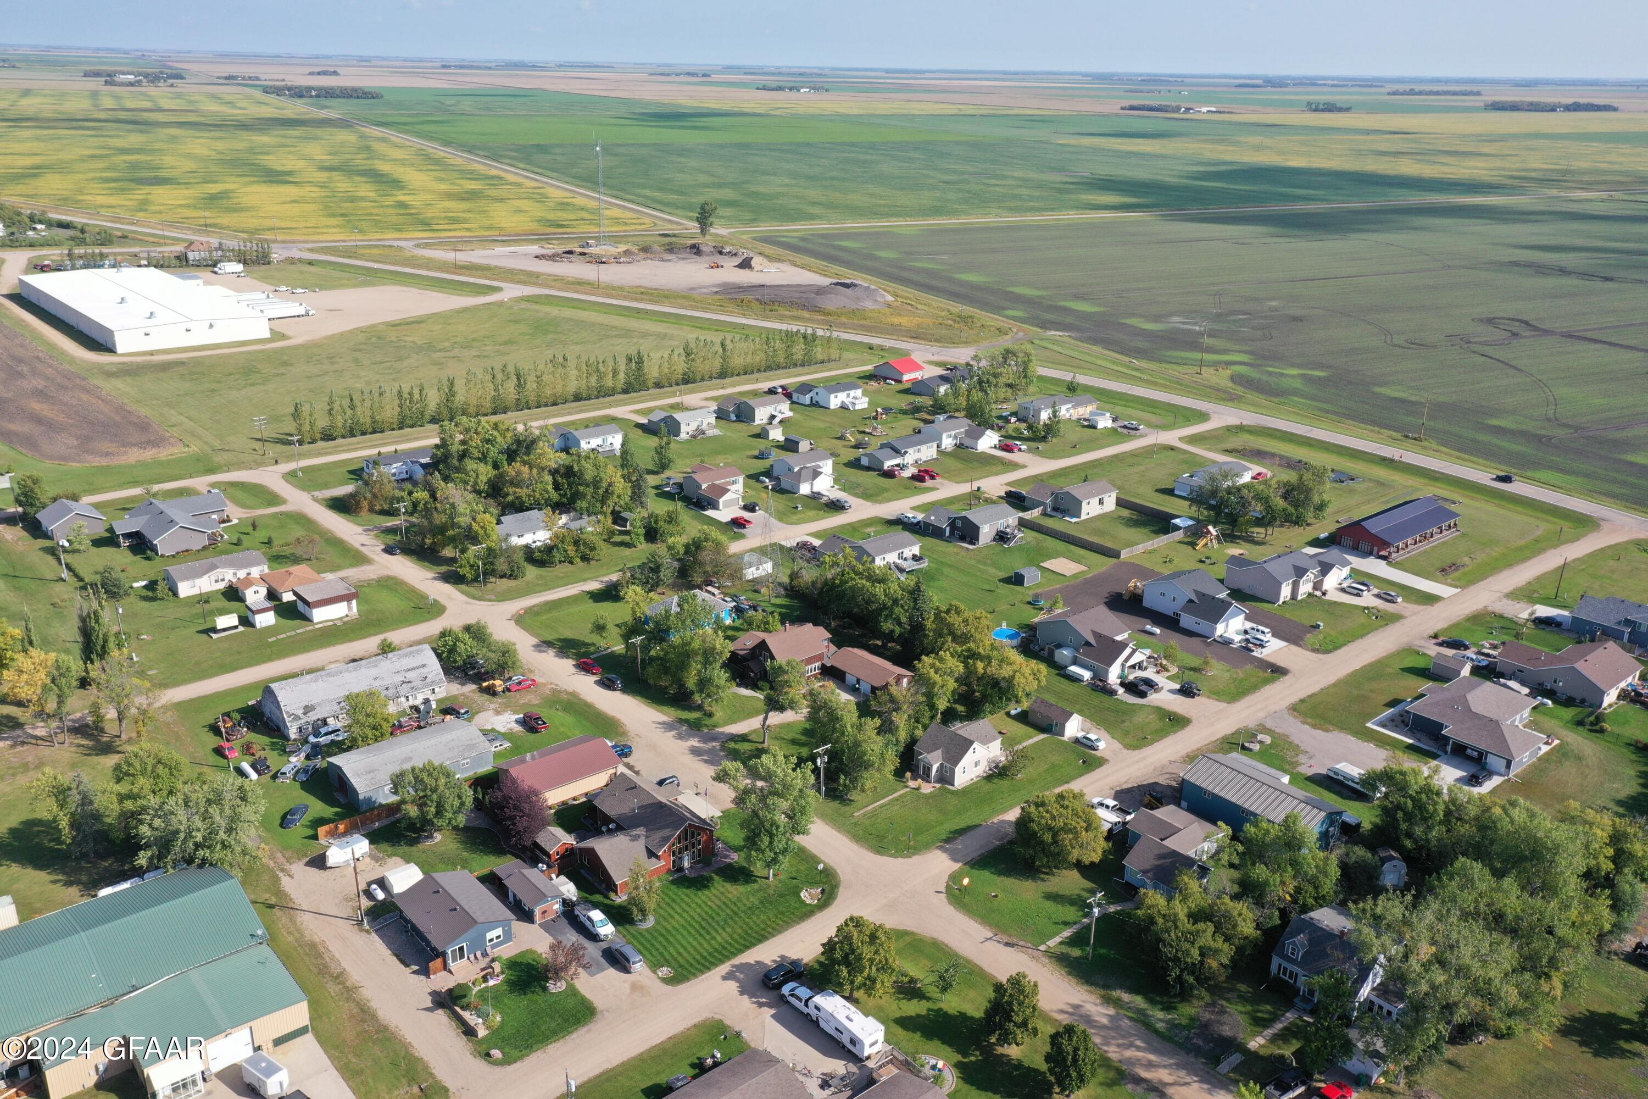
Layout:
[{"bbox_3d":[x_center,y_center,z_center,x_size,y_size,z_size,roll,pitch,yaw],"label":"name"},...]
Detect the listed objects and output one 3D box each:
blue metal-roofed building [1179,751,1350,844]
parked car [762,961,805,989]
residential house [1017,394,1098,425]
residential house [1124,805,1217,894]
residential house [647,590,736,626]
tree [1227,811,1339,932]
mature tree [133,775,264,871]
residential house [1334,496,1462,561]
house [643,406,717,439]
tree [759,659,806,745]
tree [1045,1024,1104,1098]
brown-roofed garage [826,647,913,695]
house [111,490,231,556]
[{"bbox_3d":[58.623,33.876,171.844,9.600,6.400,19.000,-16,27,-37],"label":"blue metal-roofed building"},{"bbox_3d":[-4.836,50.401,153.046,4.750,1.700,1.920,-15,26,-35],"label":"parked car"},{"bbox_3d":[67.576,-41.132,369.593,24.900,5.800,9.000,-15,26,-36],"label":"residential house"},{"bbox_3d":[44.135,37.938,162.385,15.800,5.000,12.700,-16,27,-37],"label":"residential house"},{"bbox_3d":[-23.770,10.557,224.488,13.271,5.630,8.546,-17,27,-39],"label":"residential house"},{"bbox_3d":[56.164,39.327,157.546,13.410,13.950,13.410,1,21,0],"label":"tree"},{"bbox_3d":[-79.050,35.050,162.430,14.900,11.700,14.900,-15,26,-37],"label":"mature tree"},{"bbox_3d":[123.190,-5.369,273.405,31.268,5.932,12.869,-17,27,-39],"label":"residential house"},{"bbox_3d":[-37.168,-34.225,341.382,13.875,5.630,14.076,-17,27,-39],"label":"house"},{"bbox_3d":[-6.036,22.455,187.590,7.000,14.000,7.000,1,21,0],"label":"tree"},{"bbox_3d":[26.058,54.076,134.991,5.100,9.000,5.100,1,21,0],"label":"tree"},{"bbox_3d":[7.630,19.631,208.301,7.500,3.700,12.500,-15,26,-36],"label":"brown-roofed garage"},{"bbox_3d":[-144.890,-6.425,287.102,24.300,6.000,25.500,-16,27,-38],"label":"house"}]

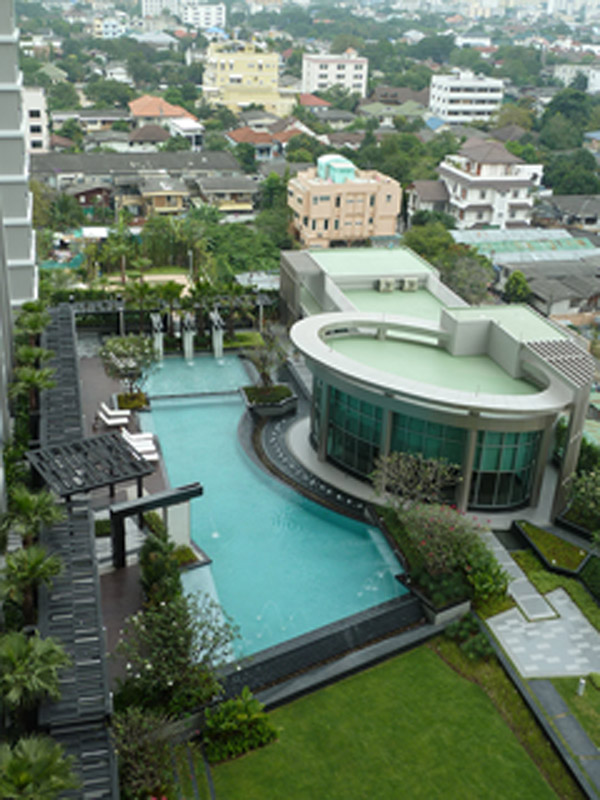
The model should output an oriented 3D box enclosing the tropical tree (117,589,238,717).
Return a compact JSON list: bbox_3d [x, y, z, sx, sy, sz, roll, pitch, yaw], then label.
[{"bbox_3d":[-4.548,9.587,34.644,4.500,4.100,4.100,2,25,0],"label":"tropical tree"}]

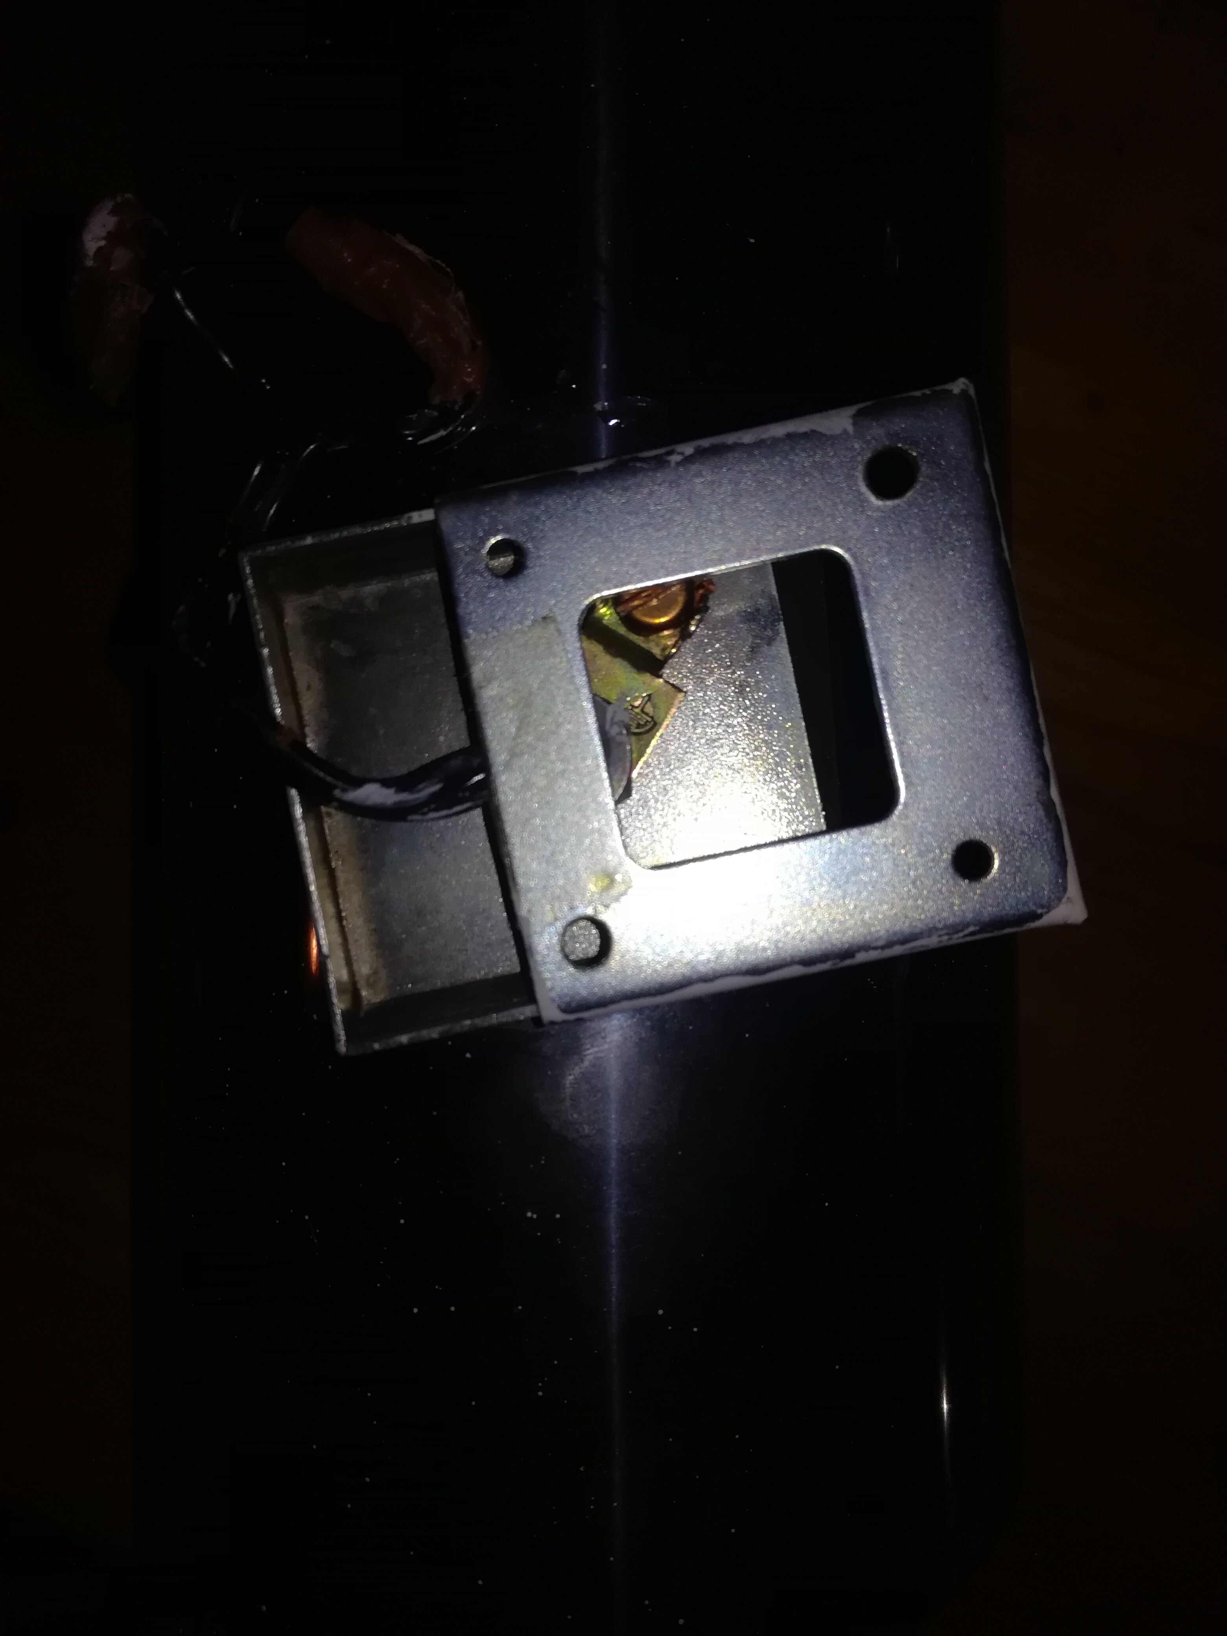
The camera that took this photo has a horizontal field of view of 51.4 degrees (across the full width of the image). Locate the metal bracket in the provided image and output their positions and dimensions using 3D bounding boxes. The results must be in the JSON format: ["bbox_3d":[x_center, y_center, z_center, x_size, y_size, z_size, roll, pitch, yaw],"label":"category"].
[{"bbox_3d":[0.011,-0.008,0.101,0.040,0.015,0.040,-11,89,5],"label":"metal bracket"}]

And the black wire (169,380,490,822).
[{"bbox_3d":[-0.025,-0.020,0.107,0.032,0.017,0.039,0,87,1],"label":"black wire"}]

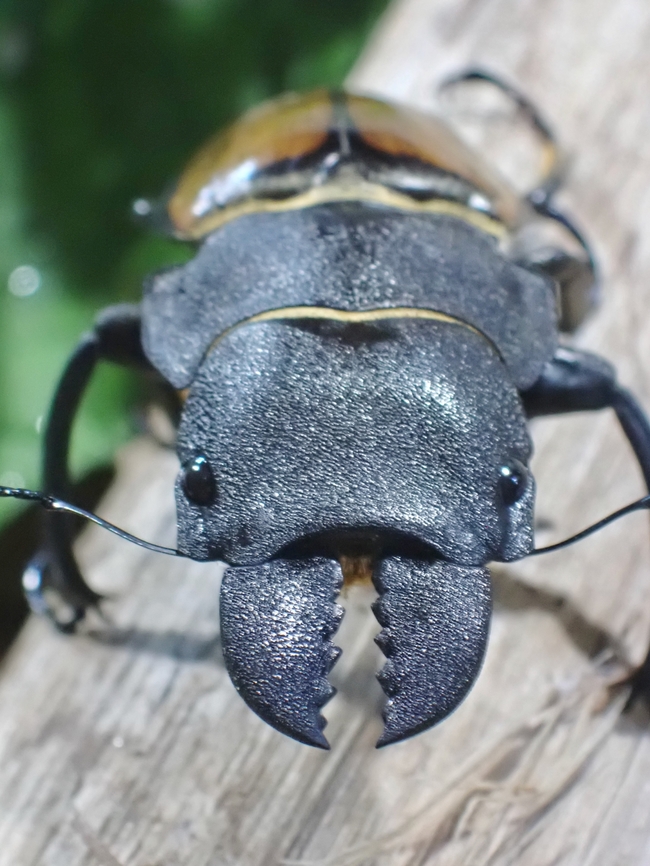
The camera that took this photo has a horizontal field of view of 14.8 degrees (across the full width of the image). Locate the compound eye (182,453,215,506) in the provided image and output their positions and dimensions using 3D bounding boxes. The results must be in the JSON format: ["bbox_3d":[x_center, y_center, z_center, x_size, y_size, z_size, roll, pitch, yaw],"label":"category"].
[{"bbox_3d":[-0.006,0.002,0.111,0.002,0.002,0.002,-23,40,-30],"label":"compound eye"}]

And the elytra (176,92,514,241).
[{"bbox_3d":[0.001,-0.015,0.136,0.019,0.008,0.025,0,27,0],"label":"elytra"}]

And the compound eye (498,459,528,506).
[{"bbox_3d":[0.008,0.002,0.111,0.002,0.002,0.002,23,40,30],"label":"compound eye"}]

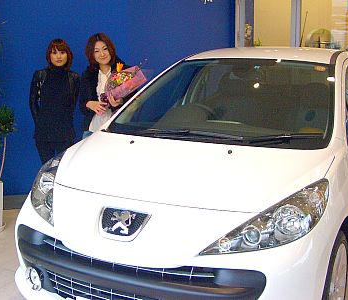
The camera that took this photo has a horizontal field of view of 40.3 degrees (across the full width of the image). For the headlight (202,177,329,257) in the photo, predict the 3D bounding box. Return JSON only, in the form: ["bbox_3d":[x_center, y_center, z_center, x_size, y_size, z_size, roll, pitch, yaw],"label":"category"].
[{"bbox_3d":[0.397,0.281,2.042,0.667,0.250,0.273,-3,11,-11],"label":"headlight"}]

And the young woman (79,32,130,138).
[{"bbox_3d":[-0.569,-0.160,4.058,0.480,1.639,0.340,-3,11,-8],"label":"young woman"}]

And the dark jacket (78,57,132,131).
[{"bbox_3d":[-0.583,-0.472,4.030,0.470,0.640,0.280,-3,11,-8],"label":"dark jacket"}]

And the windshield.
[{"bbox_3d":[0.342,-0.347,3.046,1.450,0.180,1.113,5,38,28],"label":"windshield"}]

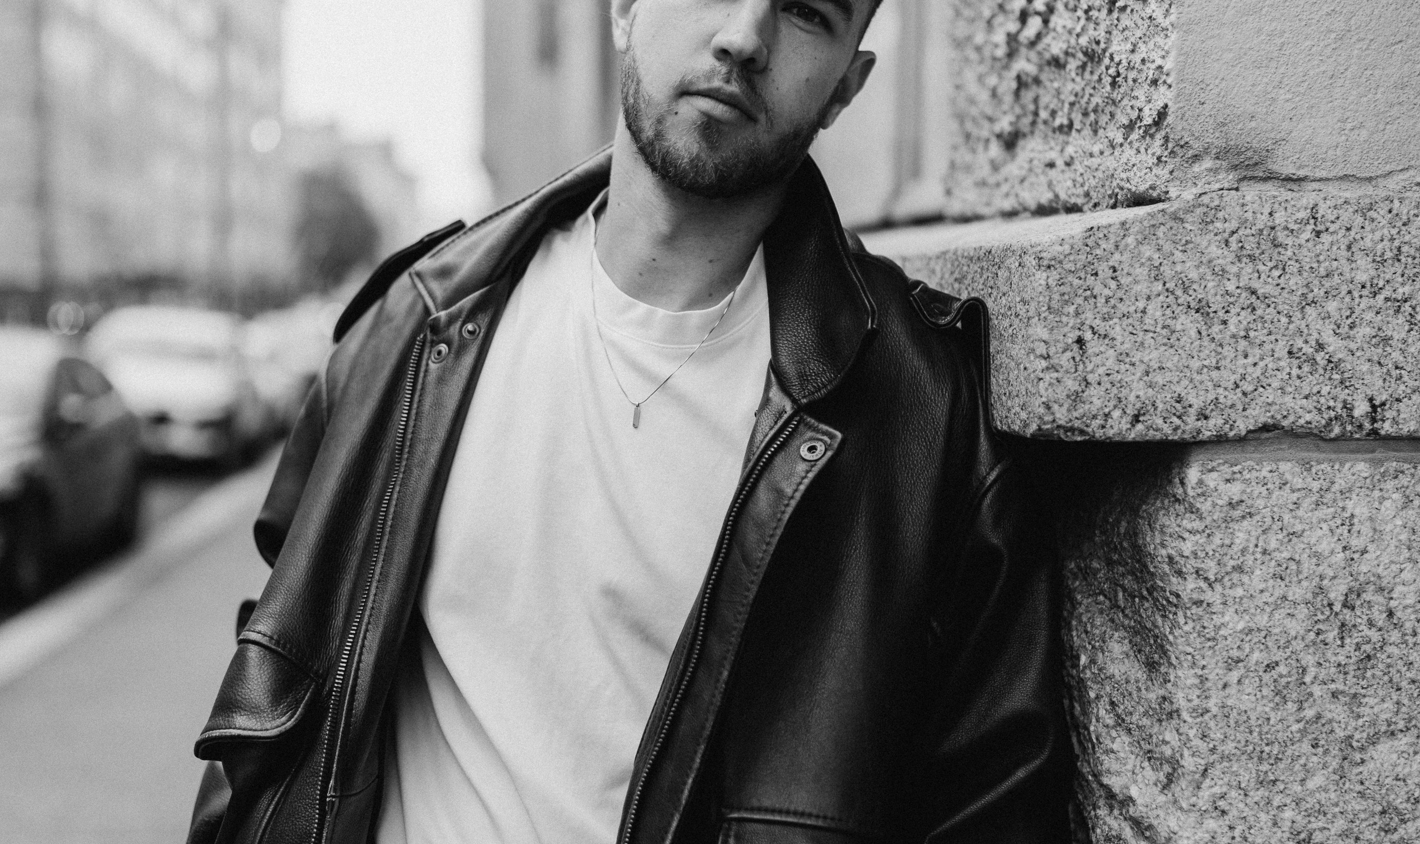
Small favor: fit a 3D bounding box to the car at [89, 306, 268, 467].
[{"bbox_3d":[-5.074,-0.386,19.600,1.800,1.500,4.400,0,3,-7],"label":"car"}]

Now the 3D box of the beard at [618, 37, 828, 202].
[{"bbox_3d":[0.006,-0.188,1.325,0.137,0.092,0.100,20,-1,0],"label":"beard"}]

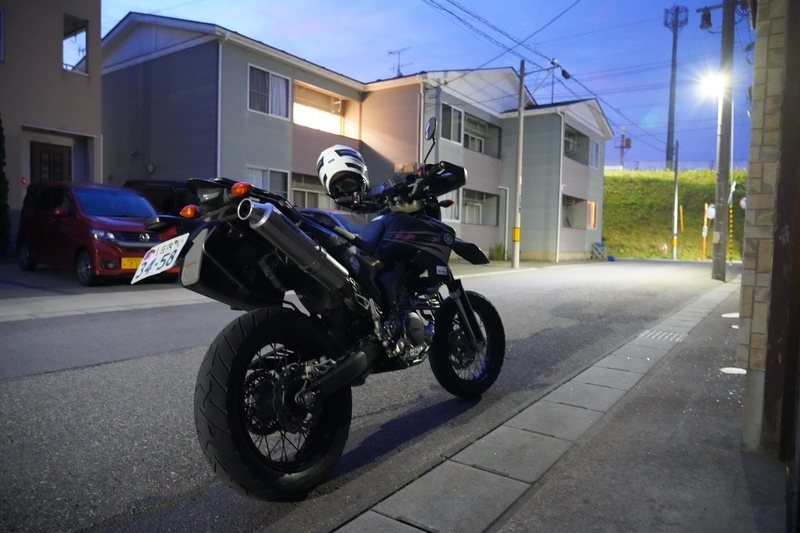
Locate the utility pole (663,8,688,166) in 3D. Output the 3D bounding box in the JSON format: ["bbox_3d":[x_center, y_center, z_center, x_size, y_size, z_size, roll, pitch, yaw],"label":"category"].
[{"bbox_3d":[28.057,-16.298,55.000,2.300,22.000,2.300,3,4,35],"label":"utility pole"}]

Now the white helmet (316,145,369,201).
[{"bbox_3d":[-0.302,-0.500,2.850,0.265,0.270,0.345,-22,-32,13],"label":"white helmet"}]

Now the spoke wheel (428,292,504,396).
[{"bbox_3d":[0.397,0.422,2.980,0.590,0.590,0.120,-5,-1,-44],"label":"spoke wheel"}]

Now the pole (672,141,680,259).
[{"bbox_3d":[15.038,-3.617,29.000,0.220,6.500,0.220,3,4,35],"label":"pole"}]

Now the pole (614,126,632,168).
[{"bbox_3d":[20.493,-10.568,49.000,1.000,4.300,1.400,3,4,35],"label":"pole"}]

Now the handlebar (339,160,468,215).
[{"bbox_3d":[-0.027,-0.388,2.667,0.240,0.210,0.820,-5,-1,-44],"label":"handlebar"}]

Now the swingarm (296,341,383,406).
[{"bbox_3d":[-0.245,0.393,1.996,0.220,0.130,0.620,-14,5,33],"label":"swingarm"}]

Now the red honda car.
[{"bbox_3d":[-5.370,-0.665,9.530,3.395,1.655,1.475,5,6,37],"label":"red honda car"}]

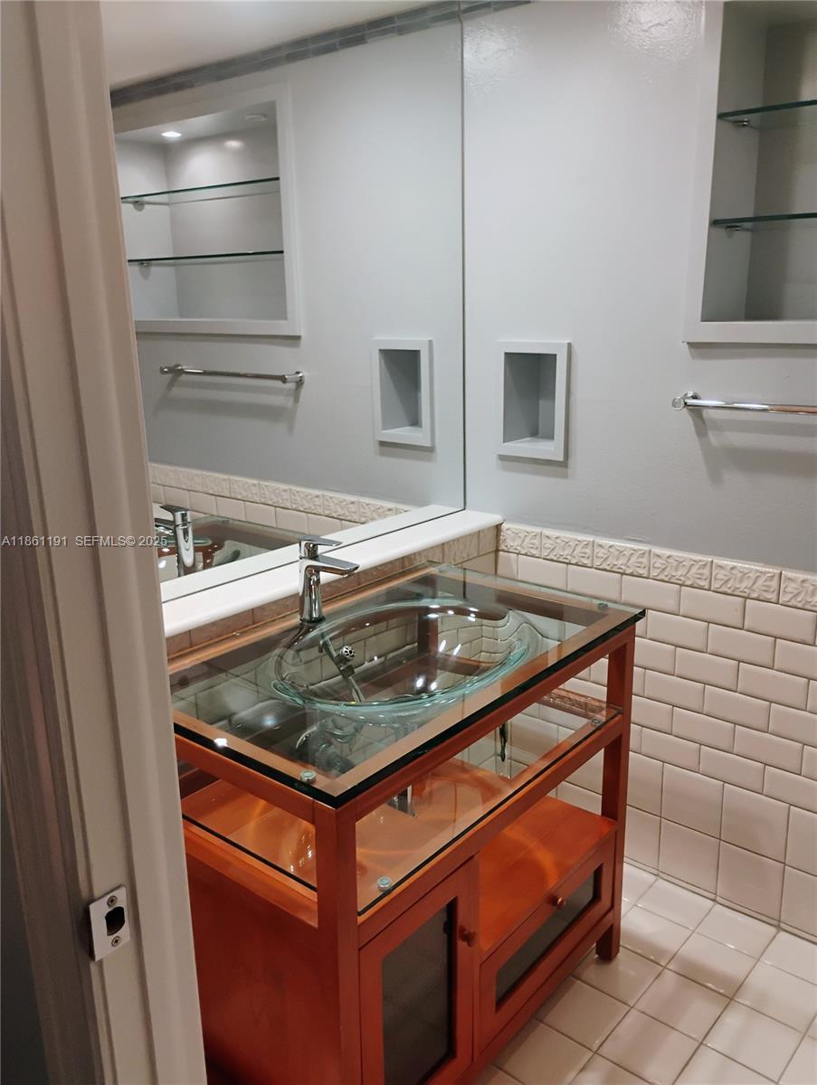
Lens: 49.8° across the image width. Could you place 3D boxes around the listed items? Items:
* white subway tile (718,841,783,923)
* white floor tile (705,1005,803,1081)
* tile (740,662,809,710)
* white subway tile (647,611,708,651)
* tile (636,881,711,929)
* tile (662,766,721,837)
[{"bbox_3d":[0.826,0.812,2.123,0.152,0.152,0.010,11,19,40],"label":"white subway tile"},{"bbox_3d":[0.701,1.014,1.783,0.151,0.009,0.151,11,20,40],"label":"white floor tile"},{"bbox_3d":[0.824,0.323,1.982,0.152,0.075,0.009,11,20,40],"label":"tile"},{"bbox_3d":[0.648,0.213,2.116,0.152,0.076,0.010,11,19,40],"label":"white subway tile"},{"bbox_3d":[0.667,0.905,2.195,0.151,0.009,0.130,11,20,40],"label":"tile"},{"bbox_3d":[0.707,0.639,2.183,0.152,0.152,0.010,11,19,40],"label":"tile"}]

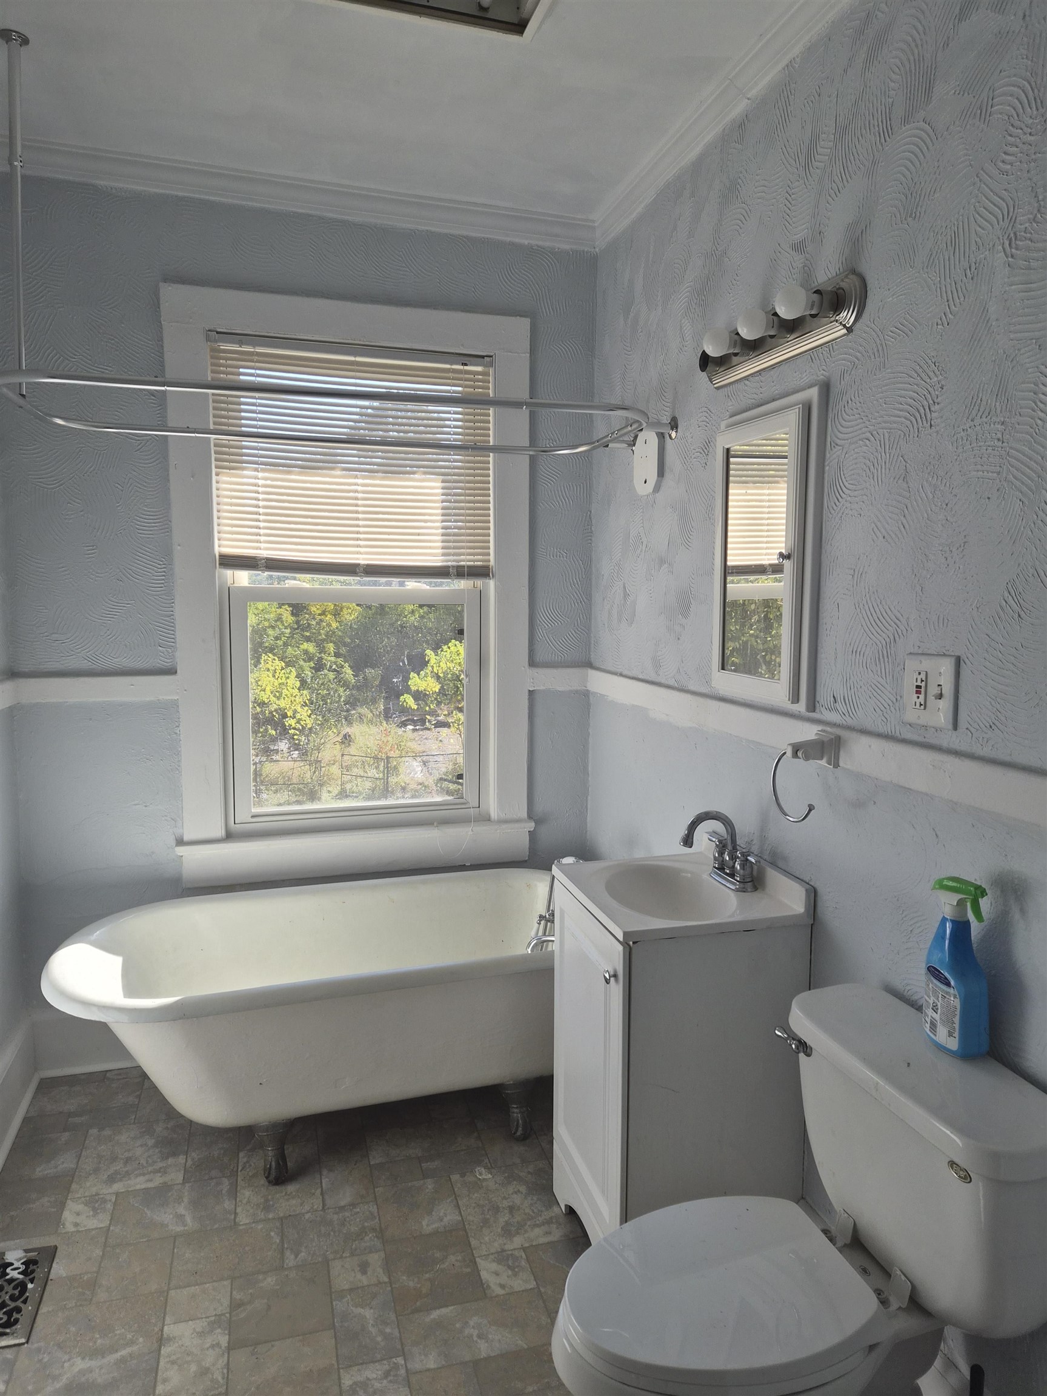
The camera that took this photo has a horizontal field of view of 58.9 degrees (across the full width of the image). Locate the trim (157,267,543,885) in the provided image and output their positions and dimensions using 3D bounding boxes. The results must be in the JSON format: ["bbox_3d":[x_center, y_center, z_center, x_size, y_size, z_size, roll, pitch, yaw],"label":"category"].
[{"bbox_3d":[-0.508,-0.313,2.899,1.115,1.780,0.090,-2,7,-16],"label":"trim"}]

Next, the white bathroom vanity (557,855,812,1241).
[{"bbox_3d":[0.334,0.811,2.106,0.437,0.872,0.447,-2,7,-16],"label":"white bathroom vanity"}]

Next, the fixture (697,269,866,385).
[{"bbox_3d":[0.482,-0.784,1.994,0.148,0.118,0.610,-2,7,-16],"label":"fixture"}]

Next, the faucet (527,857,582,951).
[{"bbox_3d":[0.119,0.600,2.719,0.220,0.270,0.200,-2,7,-16],"label":"faucet"}]

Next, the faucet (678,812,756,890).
[{"bbox_3d":[0.424,0.333,2.099,0.165,0.167,0.200,-2,7,-16],"label":"faucet"}]

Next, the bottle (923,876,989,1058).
[{"bbox_3d":[0.695,0.423,1.486,0.066,0.267,0.120,-2,7,-21],"label":"bottle"}]

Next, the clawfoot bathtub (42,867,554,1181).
[{"bbox_3d":[-0.461,0.902,2.589,1.515,0.572,0.765,-2,7,-18],"label":"clawfoot bathtub"}]

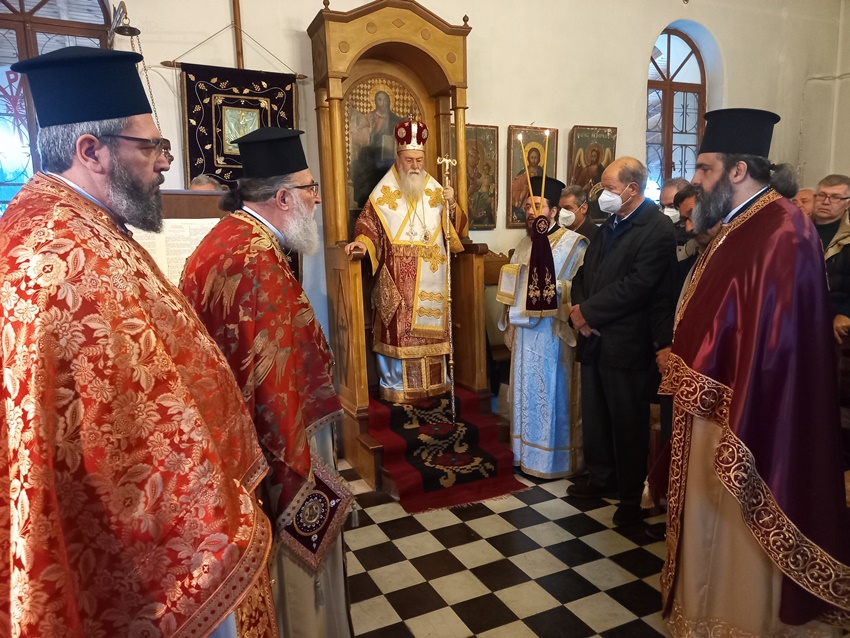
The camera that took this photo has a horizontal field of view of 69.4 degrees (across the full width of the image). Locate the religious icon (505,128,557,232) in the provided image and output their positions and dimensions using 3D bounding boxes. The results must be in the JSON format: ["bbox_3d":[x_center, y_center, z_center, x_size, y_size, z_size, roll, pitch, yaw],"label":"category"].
[{"bbox_3d":[0.835,-1.085,4.760,0.444,0.763,0.035,-5,12,-25],"label":"religious icon"}]

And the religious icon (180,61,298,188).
[{"bbox_3d":[-1.122,-1.160,3.818,0.685,0.742,0.030,-5,8,-25],"label":"religious icon"}]

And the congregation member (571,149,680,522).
[{"bbox_3d":[1.006,0.099,3.190,0.440,1.785,0.530,-5,8,-25],"label":"congregation member"}]

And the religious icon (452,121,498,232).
[{"bbox_3d":[0.351,-1.034,4.534,0.419,0.752,0.035,-5,12,-25],"label":"religious icon"}]

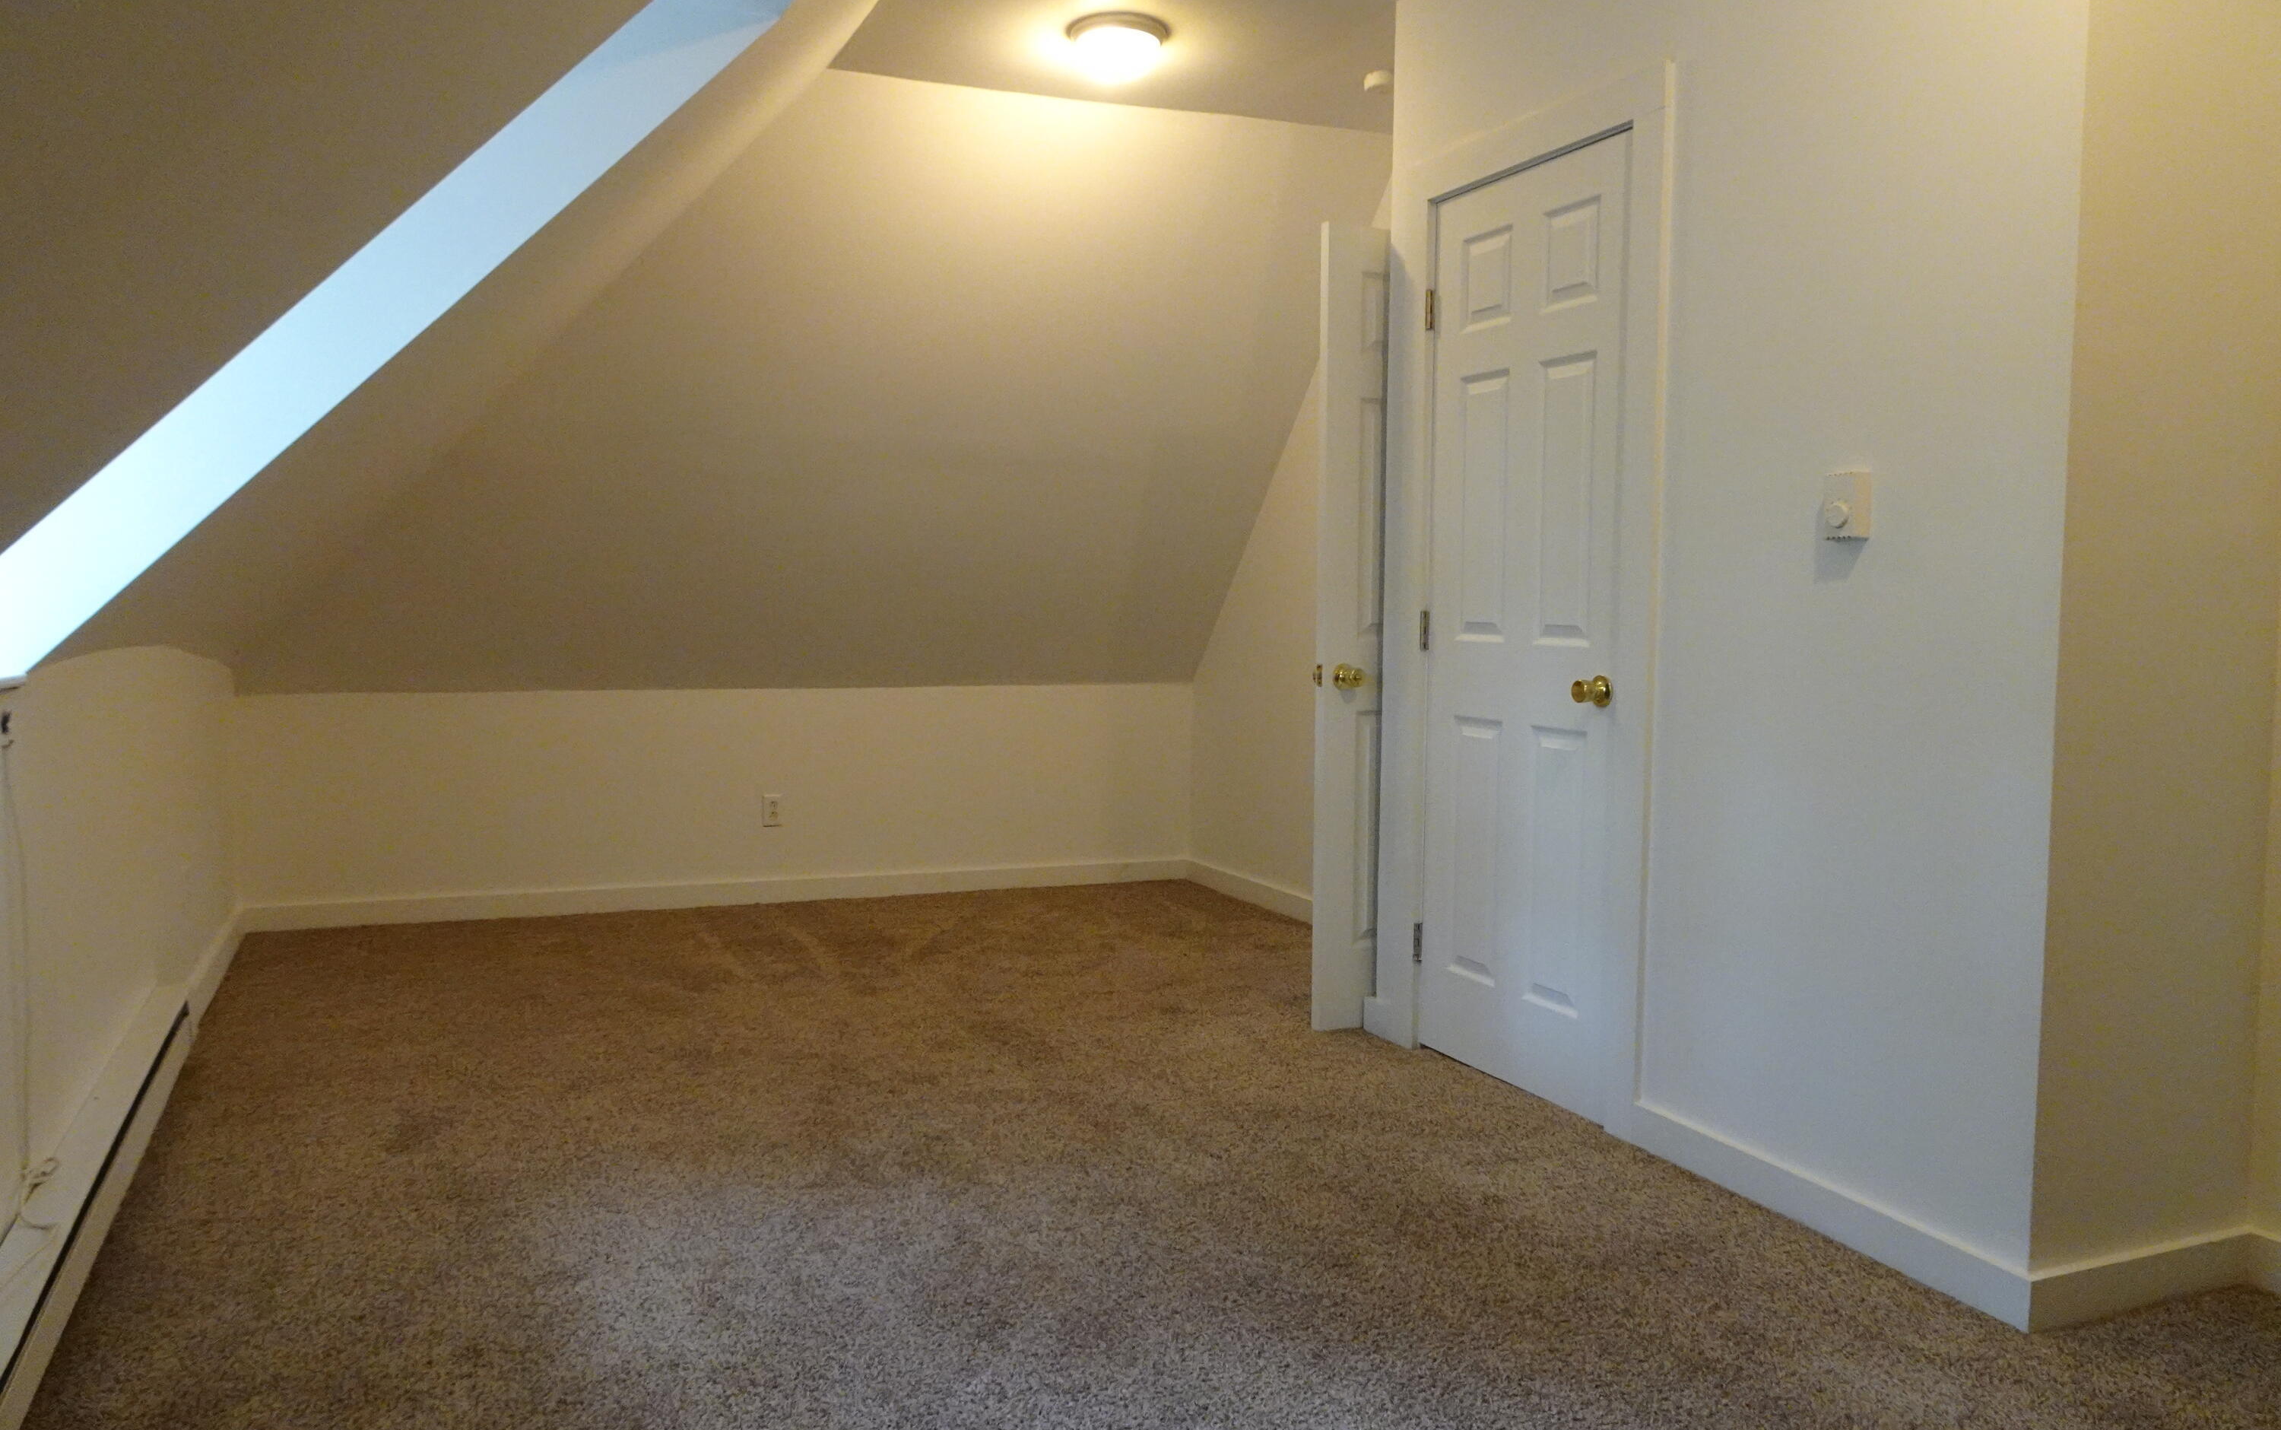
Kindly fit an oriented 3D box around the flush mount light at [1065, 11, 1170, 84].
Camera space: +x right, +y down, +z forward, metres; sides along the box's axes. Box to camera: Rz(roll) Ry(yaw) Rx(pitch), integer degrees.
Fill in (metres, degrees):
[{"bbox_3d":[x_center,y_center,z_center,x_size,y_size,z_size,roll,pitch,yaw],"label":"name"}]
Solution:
[{"bbox_3d":[-0.058,-1.707,4.083,0.275,0.115,0.275,1,4,0],"label":"flush mount light"}]

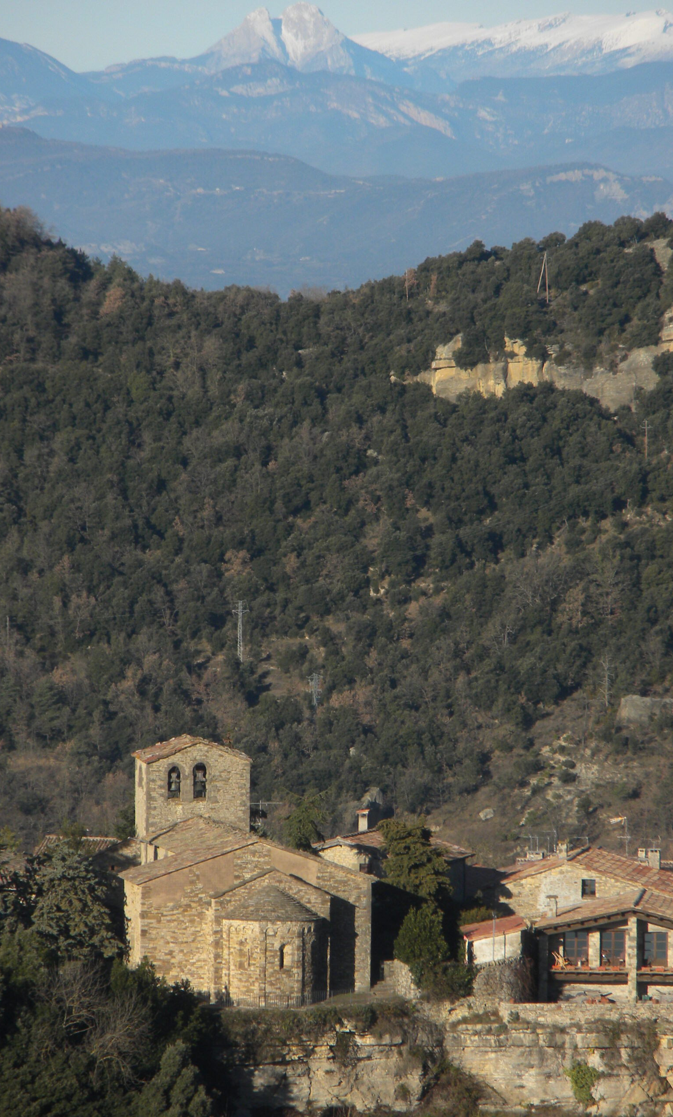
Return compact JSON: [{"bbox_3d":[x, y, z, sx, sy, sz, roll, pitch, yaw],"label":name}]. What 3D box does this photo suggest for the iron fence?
[{"bbox_3d":[-3.159,26.815,510.500,8.800,1.150,0.800,0,3,-8],"label":"iron fence"}]

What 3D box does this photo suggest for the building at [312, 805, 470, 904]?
[{"bbox_3d":[3.720,20.360,546.000,8.700,8.200,7.200,1,3,20],"label":"building"}]

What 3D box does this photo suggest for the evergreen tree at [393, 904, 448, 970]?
[{"bbox_3d":[5.260,23.791,524.000,3.500,4.500,3.500,0,3,0],"label":"evergreen tree"}]

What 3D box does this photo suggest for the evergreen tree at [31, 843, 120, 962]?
[{"bbox_3d":[-16.265,21.787,523.000,5.500,8.100,5.500,0,3,0],"label":"evergreen tree"}]

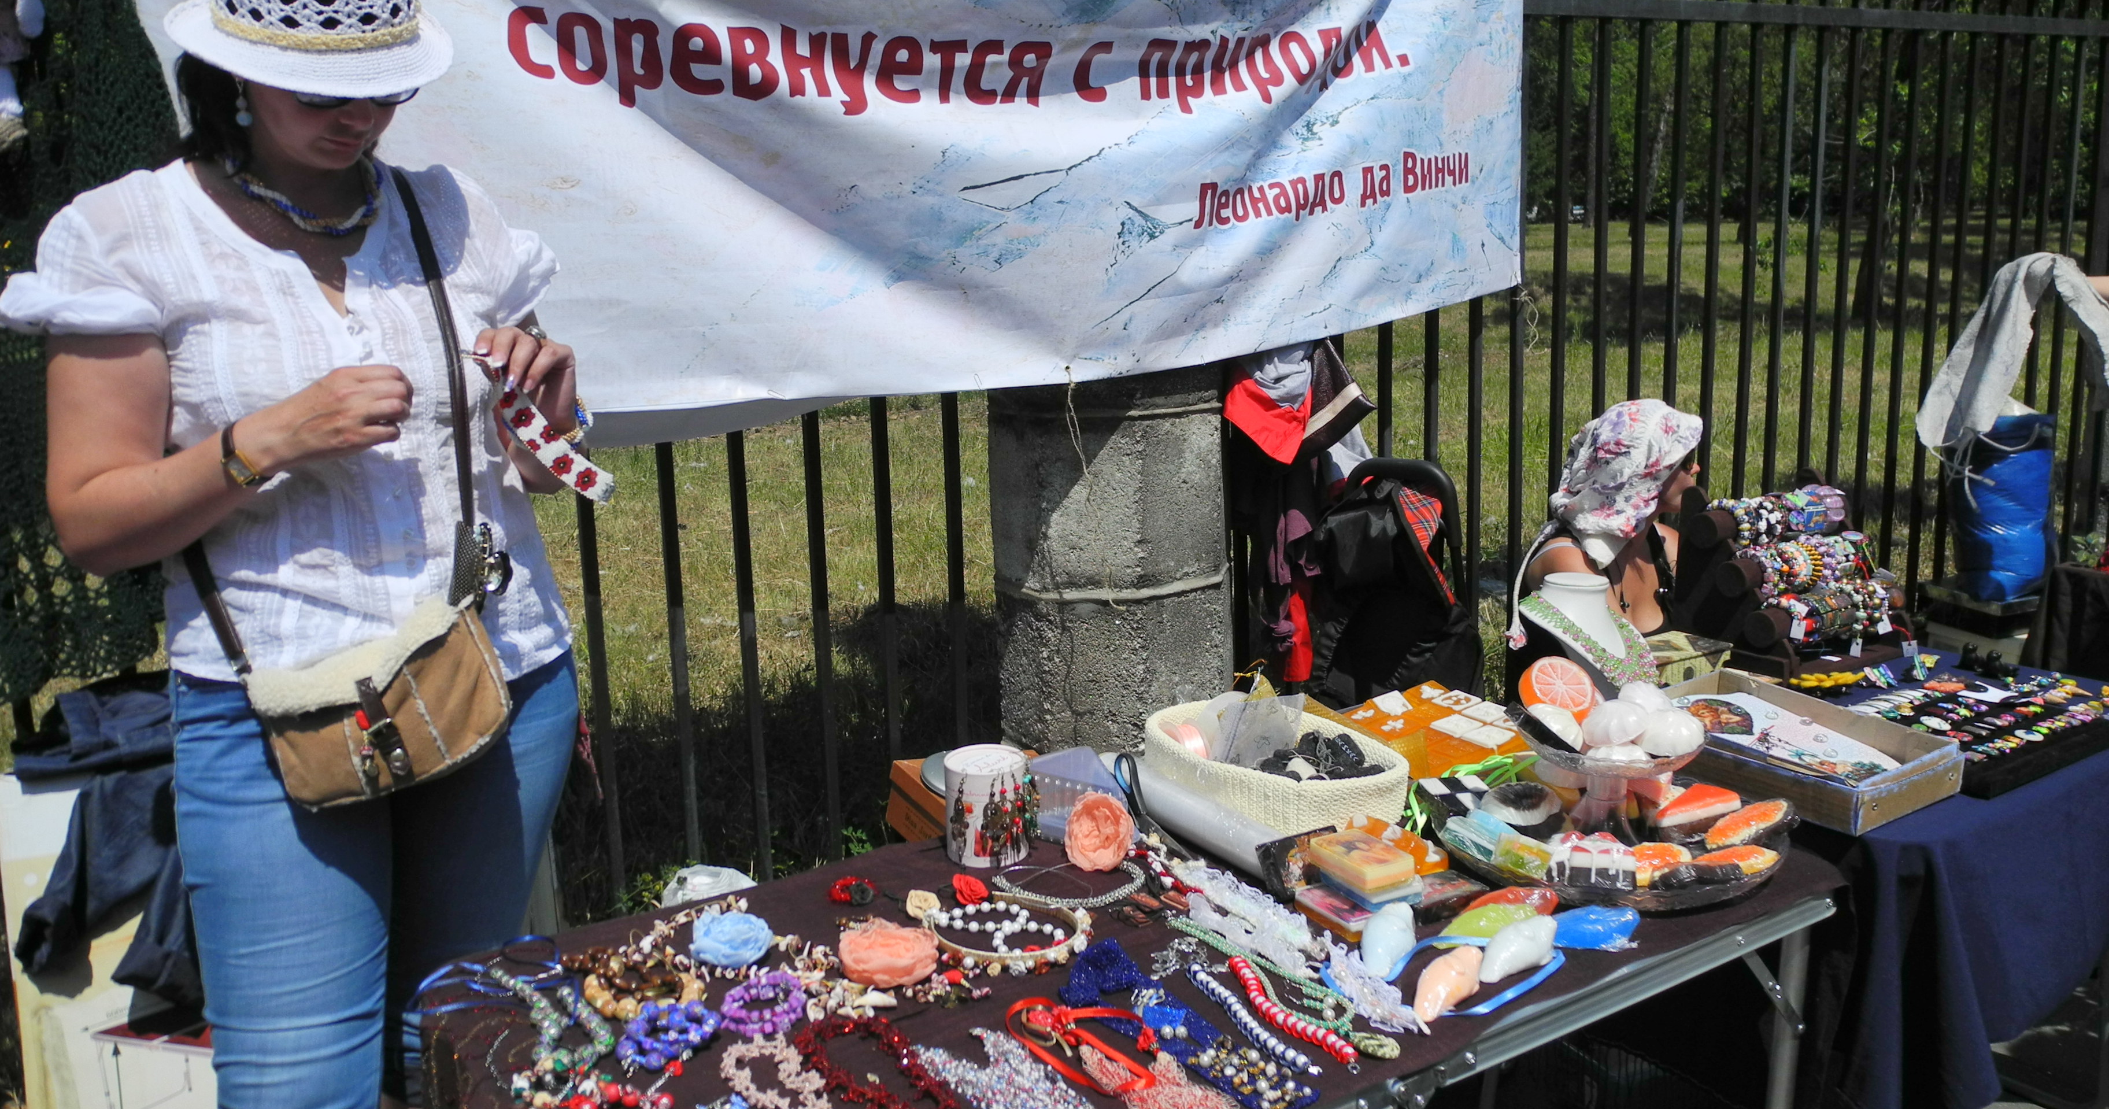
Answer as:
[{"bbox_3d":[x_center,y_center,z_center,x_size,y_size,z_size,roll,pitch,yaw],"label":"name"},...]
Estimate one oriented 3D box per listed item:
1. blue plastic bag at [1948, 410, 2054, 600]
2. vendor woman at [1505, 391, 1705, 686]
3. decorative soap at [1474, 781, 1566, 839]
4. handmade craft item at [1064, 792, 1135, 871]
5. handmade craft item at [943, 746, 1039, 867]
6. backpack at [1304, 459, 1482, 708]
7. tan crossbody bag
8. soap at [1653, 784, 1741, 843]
[{"bbox_3d":[2.192,-0.111,3.950,0.240,0.440,0.220,-8,12,-28],"label":"blue plastic bag"},{"bbox_3d":[1.051,0.223,3.091,0.460,1.030,0.580,-11,14,-41],"label":"vendor woman"},{"bbox_3d":[0.483,0.266,1.771,0.080,0.042,0.080,-2,11,0],"label":"decorative soap"},{"bbox_3d":[0.047,0.290,1.785,0.074,0.085,0.050,-1,11,5],"label":"handmade craft item"},{"bbox_3d":[-0.068,0.266,1.802,0.095,0.104,0.095,-2,11,0],"label":"handmade craft item"},{"bbox_3d":[0.625,0.078,3.150,0.310,0.500,0.240,-7,12,-27],"label":"backpack"},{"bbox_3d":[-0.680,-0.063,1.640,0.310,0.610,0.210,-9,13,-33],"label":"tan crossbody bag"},{"bbox_3d":[0.659,0.268,1.749,0.105,0.042,0.058,-11,14,-39],"label":"soap"}]

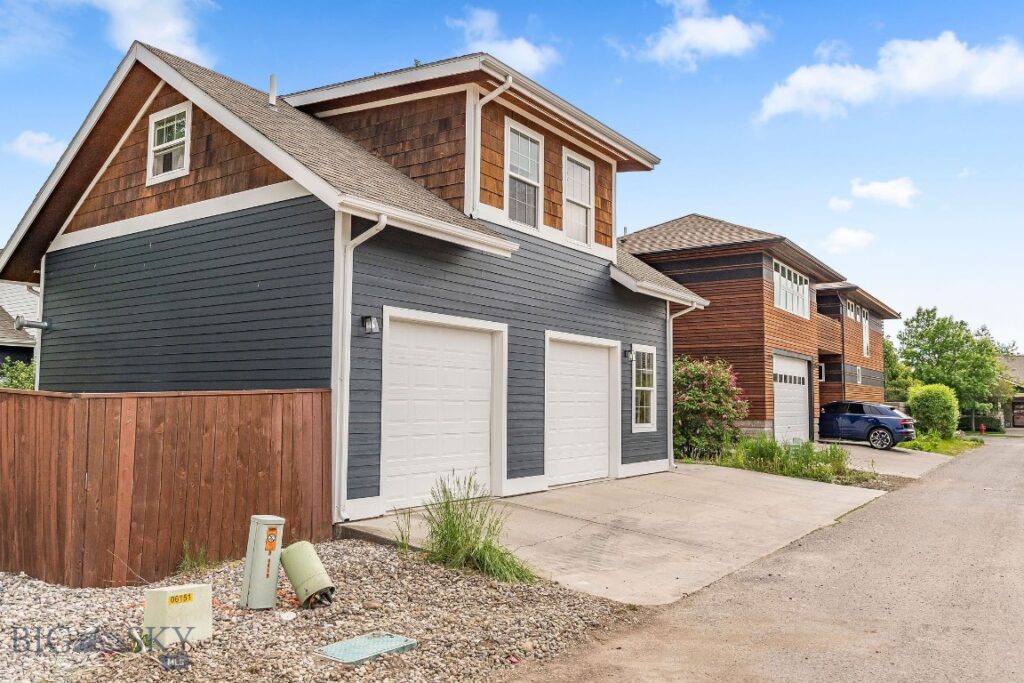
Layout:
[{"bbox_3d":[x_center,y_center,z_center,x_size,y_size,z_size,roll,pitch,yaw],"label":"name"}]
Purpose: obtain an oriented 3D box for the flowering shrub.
[{"bbox_3d":[5.242,1.752,20.700,2.300,2.800,2.400,-3,-6,35],"label":"flowering shrub"}]

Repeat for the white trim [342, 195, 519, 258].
[{"bbox_3d":[-0.898,-1.390,9.568,0.140,0.170,3.220,-3,-6,35],"label":"white trim"}]

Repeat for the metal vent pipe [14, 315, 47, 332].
[{"bbox_3d":[-8.044,-0.287,12.887,0.230,0.230,0.440,-3,-5,35],"label":"metal vent pipe"}]

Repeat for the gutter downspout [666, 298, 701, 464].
[{"bbox_3d":[3.641,0.926,16.290,0.620,3.500,0.100,-3,-6,35],"label":"gutter downspout"}]

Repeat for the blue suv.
[{"bbox_3d":[12.669,3.203,29.559,4.980,1.690,2.000,-3,-6,35],"label":"blue suv"}]

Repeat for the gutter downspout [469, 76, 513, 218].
[{"bbox_3d":[-0.283,-2.789,11.011,0.620,2.000,0.100,-3,-6,35],"label":"gutter downspout"}]

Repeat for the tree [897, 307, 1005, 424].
[{"bbox_3d":[30.257,1.863,53.000,7.000,8.700,7.300,-3,-6,35],"label":"tree"}]

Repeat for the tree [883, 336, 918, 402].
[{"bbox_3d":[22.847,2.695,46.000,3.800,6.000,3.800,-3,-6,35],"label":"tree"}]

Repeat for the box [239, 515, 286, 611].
[{"bbox_3d":[-2.016,1.762,6.227,0.240,0.720,0.250,0,-6,45],"label":"box"}]

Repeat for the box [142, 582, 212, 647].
[{"bbox_3d":[-2.326,1.903,5.355,0.310,0.370,0.330,-8,-10,36],"label":"box"}]

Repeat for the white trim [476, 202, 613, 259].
[{"bbox_3d":[0.740,-1.757,12.901,0.050,0.250,4.400,-3,-6,35],"label":"white trim"}]

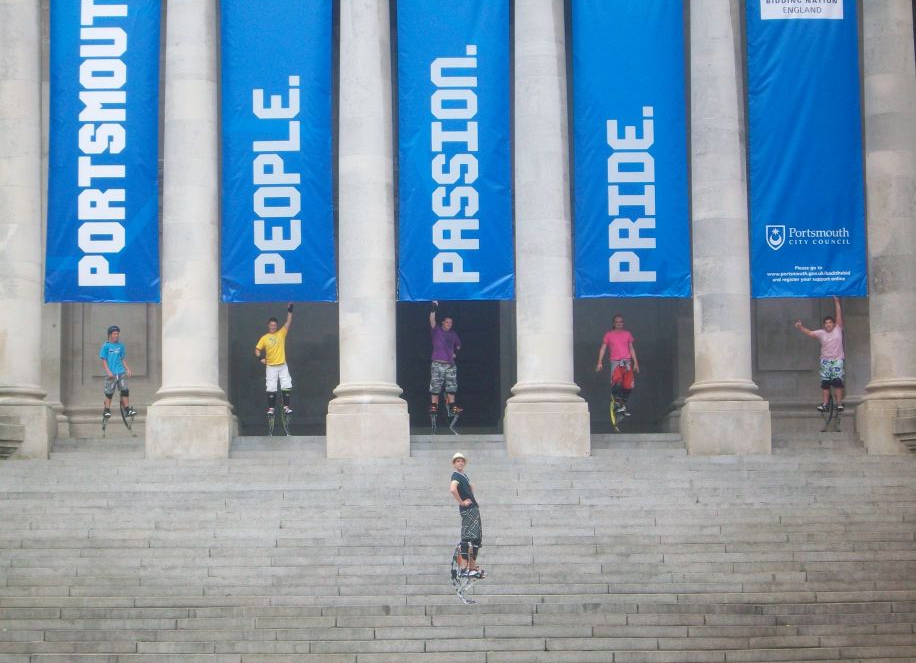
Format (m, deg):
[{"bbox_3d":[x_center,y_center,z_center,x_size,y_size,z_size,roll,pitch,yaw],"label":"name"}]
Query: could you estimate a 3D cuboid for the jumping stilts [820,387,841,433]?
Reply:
[{"bbox_3d":[6.828,1.419,46.500,0.450,0.880,0.450,-2,-5,11],"label":"jumping stilts"}]

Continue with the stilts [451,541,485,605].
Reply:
[{"bbox_3d":[0.144,3.358,35.400,0.420,0.890,0.360,-2,-7,15],"label":"stilts"}]

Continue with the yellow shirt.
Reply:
[{"bbox_3d":[-3.257,0.263,44.600,0.560,0.700,0.280,-1,-7,4],"label":"yellow shirt"}]

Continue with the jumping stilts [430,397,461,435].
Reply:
[{"bbox_3d":[-0.210,1.436,44.500,0.480,0.770,0.380,2,-7,-24],"label":"jumping stilts"}]

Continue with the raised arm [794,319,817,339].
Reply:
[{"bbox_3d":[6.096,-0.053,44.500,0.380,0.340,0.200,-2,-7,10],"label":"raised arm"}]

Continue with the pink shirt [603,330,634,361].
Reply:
[{"bbox_3d":[2.818,0.246,44.600,0.570,0.540,0.270,0,-7,-2],"label":"pink shirt"}]

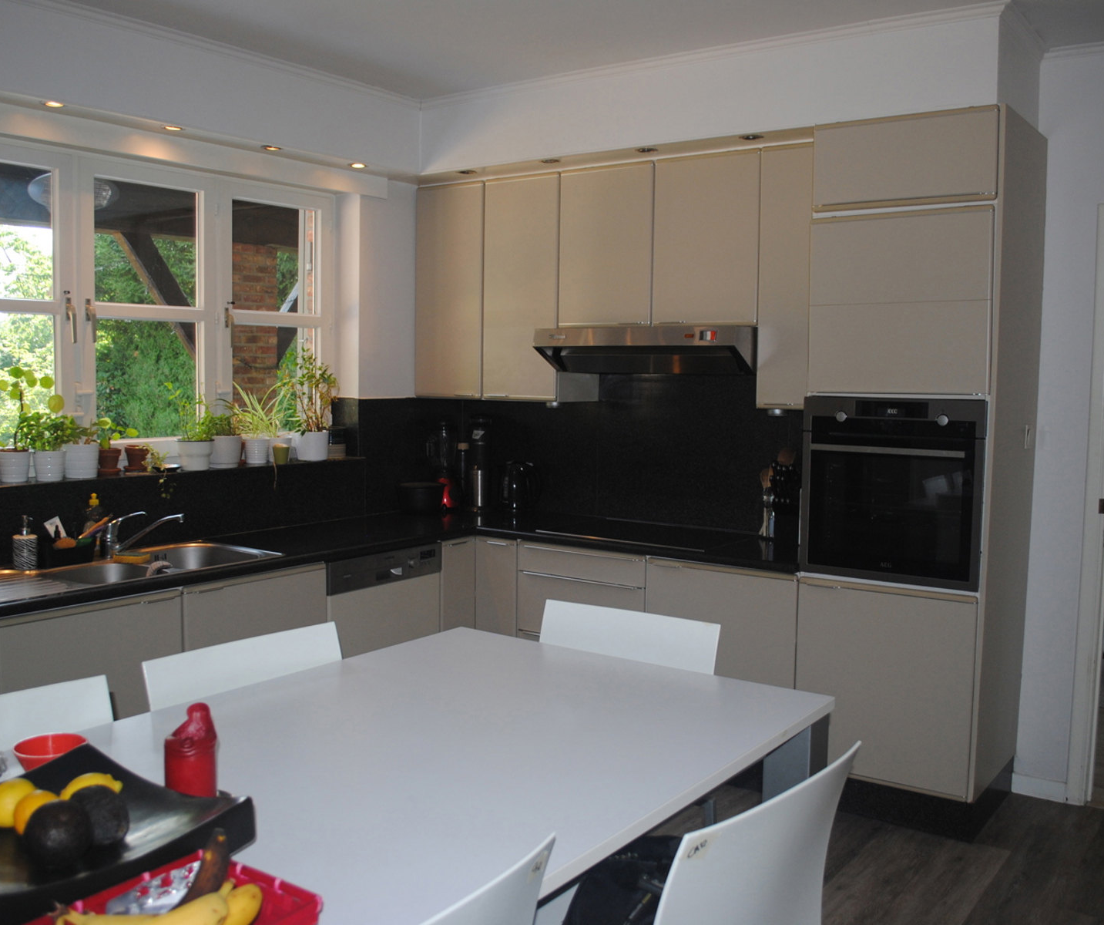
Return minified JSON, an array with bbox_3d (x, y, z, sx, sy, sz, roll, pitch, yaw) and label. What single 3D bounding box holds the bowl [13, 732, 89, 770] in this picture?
[{"bbox_3d":[-0.883,0.527,1.827,0.120,0.060,0.120,1,5,0],"label":"bowl"}]

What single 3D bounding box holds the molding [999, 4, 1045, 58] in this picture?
[{"bbox_3d":[1.517,-1.370,3.289,0.048,0.050,0.590,4,6,36],"label":"molding"}]

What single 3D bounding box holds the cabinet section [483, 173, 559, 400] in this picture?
[{"bbox_3d":[-0.028,-0.753,4.594,0.407,0.950,0.366,4,6,36],"label":"cabinet section"}]

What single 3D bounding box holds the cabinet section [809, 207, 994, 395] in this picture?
[{"bbox_3d":[1.267,-0.521,3.545,0.577,0.571,0.570,4,6,36],"label":"cabinet section"}]

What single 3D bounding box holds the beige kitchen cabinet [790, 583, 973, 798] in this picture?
[{"bbox_3d":[1.252,0.711,3.646,0.577,0.638,0.575,4,6,36],"label":"beige kitchen cabinet"}]

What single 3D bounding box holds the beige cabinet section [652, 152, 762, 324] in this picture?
[{"bbox_3d":[0.685,-0.865,4.132,0.462,0.648,0.325,4,6,36],"label":"beige cabinet section"}]

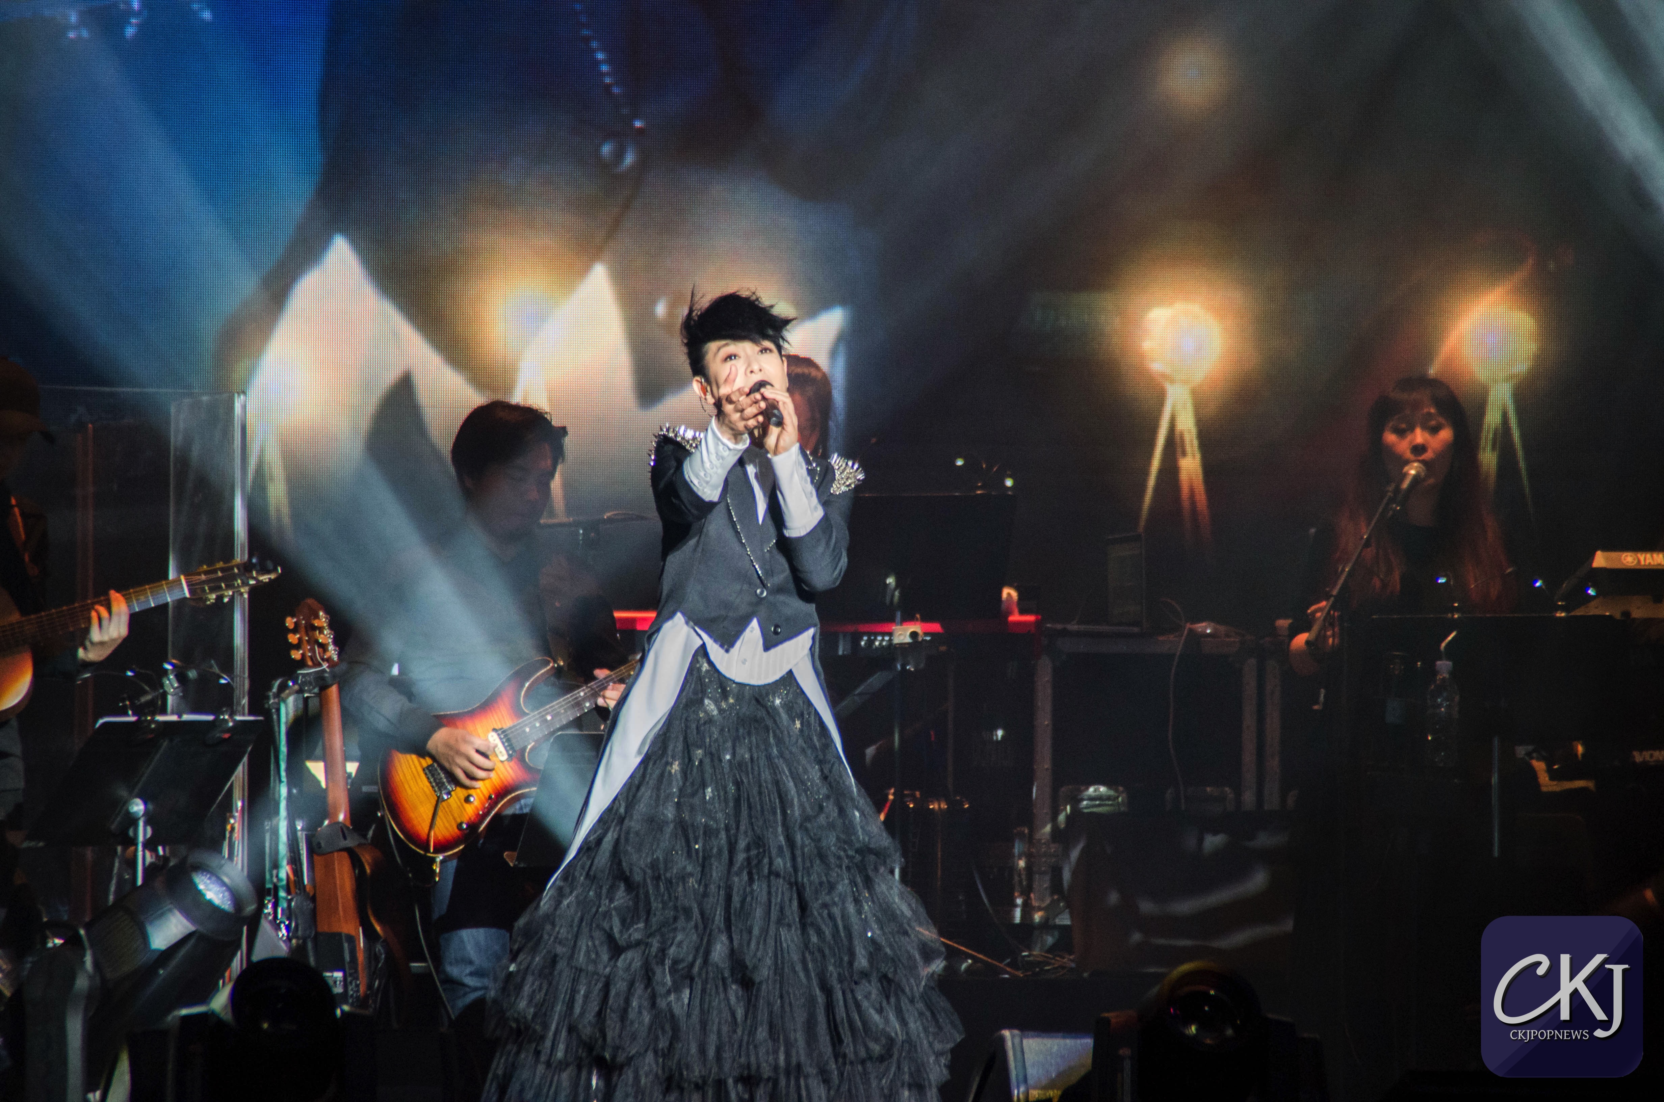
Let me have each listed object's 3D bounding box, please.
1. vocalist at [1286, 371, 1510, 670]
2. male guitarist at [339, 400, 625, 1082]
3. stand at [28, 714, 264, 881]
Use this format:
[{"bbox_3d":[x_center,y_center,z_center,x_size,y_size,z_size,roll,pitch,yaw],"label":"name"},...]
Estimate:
[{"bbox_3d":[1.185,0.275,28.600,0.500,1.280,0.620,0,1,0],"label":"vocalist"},{"bbox_3d":[-0.695,0.370,27.500,0.620,1.340,0.720,-1,2,-27],"label":"male guitarist"},{"bbox_3d":[-1.375,0.650,27.500,0.420,0.680,0.510,1,2,44],"label":"stand"}]

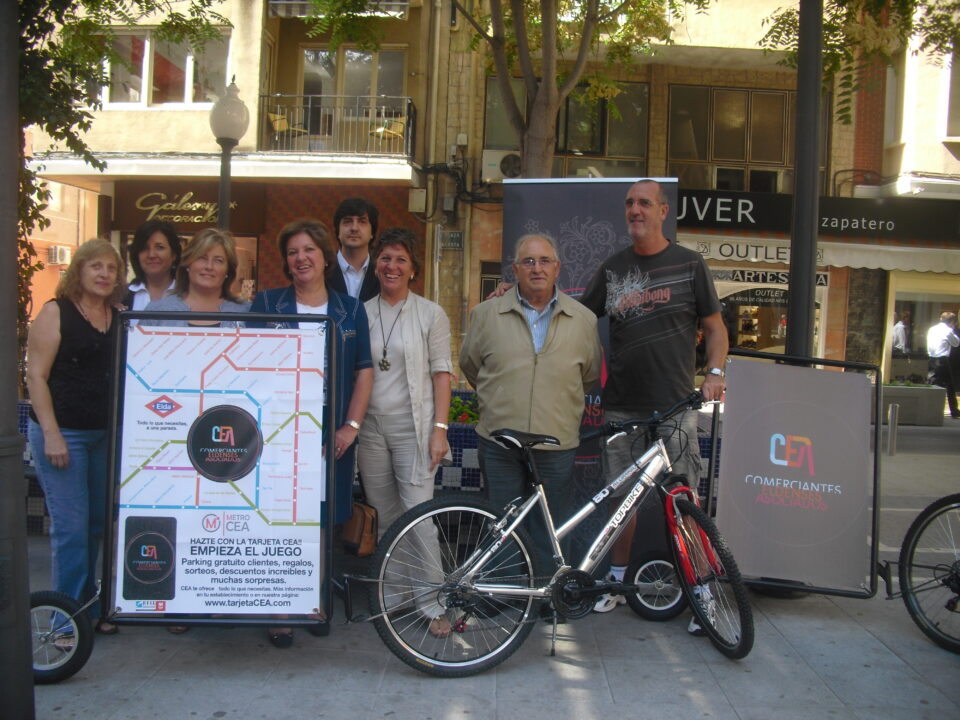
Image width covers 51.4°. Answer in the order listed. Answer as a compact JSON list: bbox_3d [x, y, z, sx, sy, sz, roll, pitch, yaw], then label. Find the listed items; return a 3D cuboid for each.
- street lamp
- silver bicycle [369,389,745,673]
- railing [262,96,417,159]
[{"bbox_3d":[-2.820,-1.171,11.069,0.440,3.912,0.440,2,2,0],"label":"street lamp"},{"bbox_3d":[0.330,0.641,3.801,1.500,1.050,0.620,2,2,-17],"label":"silver bicycle"},{"bbox_3d":[-2.454,-4.044,17.518,2.694,1.010,0.700,2,2,6],"label":"railing"}]

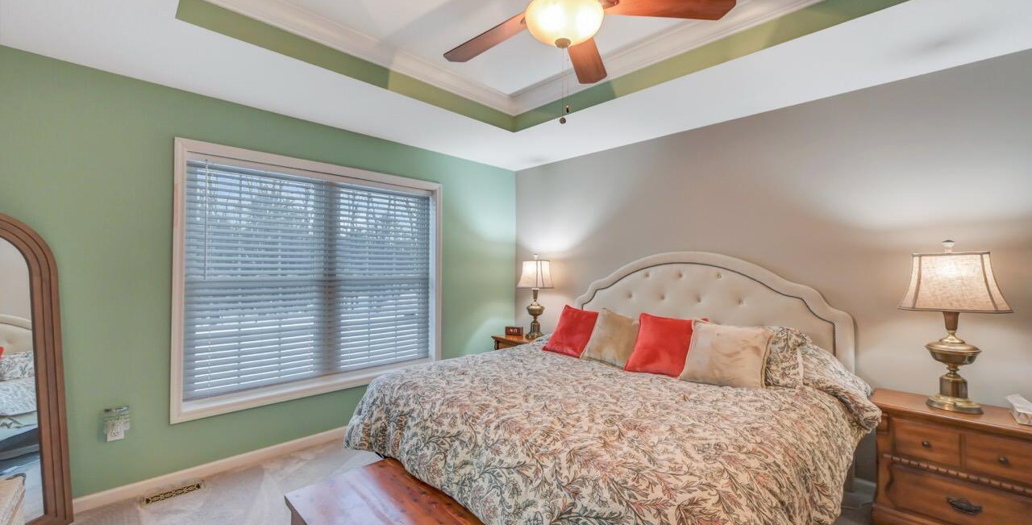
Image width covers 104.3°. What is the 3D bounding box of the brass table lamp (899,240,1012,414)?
[{"bbox_3d":[2.219,0.312,2.039,0.245,0.840,0.380,1,-1,-45],"label":"brass table lamp"}]

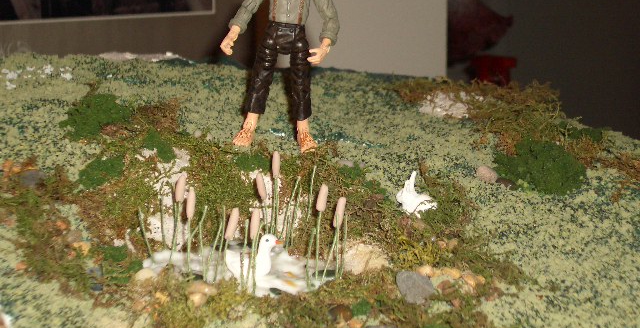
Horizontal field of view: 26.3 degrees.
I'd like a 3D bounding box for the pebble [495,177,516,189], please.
[{"bbox_3d":[0.093,0.010,0.685,0.011,0.006,0.009,0,14,0],"label":"pebble"}]

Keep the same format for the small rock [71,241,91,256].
[{"bbox_3d":[-0.109,0.038,0.620,0.009,0.007,0.008,0,14,0],"label":"small rock"}]

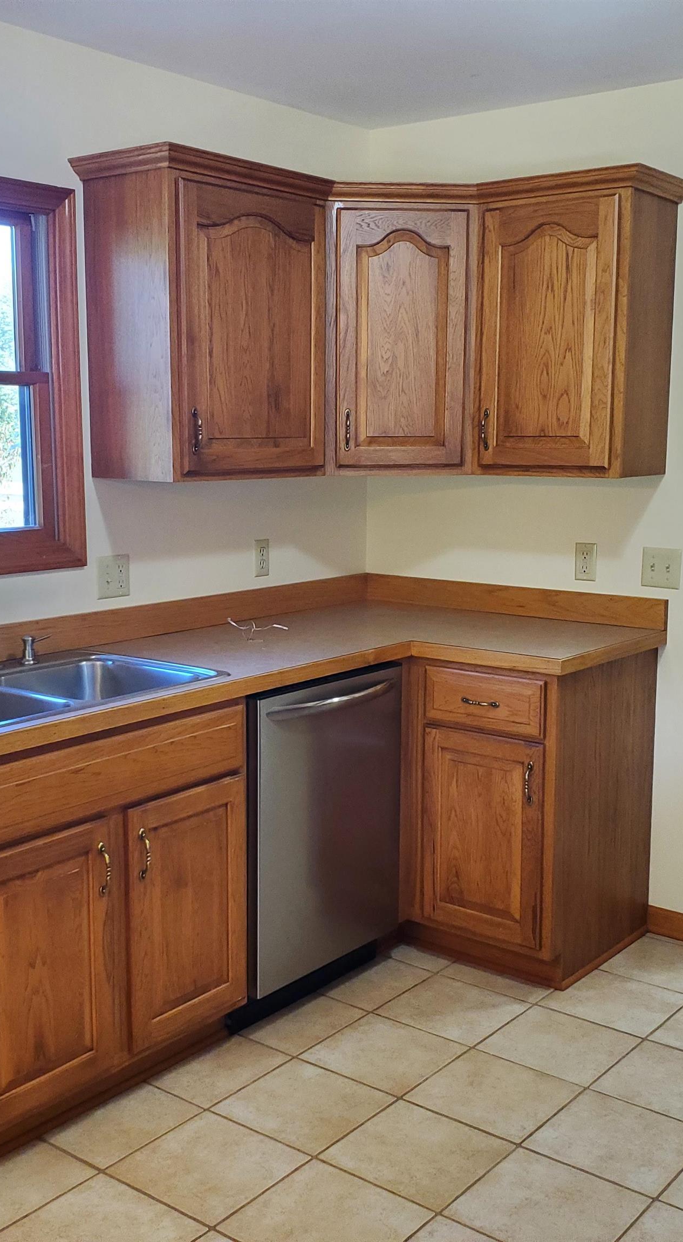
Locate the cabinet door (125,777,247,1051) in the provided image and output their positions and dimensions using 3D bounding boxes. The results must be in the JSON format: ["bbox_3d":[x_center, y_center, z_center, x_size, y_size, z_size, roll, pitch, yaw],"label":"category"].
[{"bbox_3d":[-0.351,0.661,2.844,0.022,0.558,0.367,6,11,39],"label":"cabinet door"}]

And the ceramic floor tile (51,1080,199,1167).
[{"bbox_3d":[-0.468,1.086,2.678,0.194,0.010,0.295,6,10,38],"label":"ceramic floor tile"}]

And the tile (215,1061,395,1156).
[{"bbox_3d":[-0.083,1.090,2.796,0.303,0.010,0.297,6,11,39],"label":"tile"}]

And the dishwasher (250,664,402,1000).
[{"bbox_3d":[-0.250,0.510,3.385,0.610,0.775,0.600,6,10,38],"label":"dishwasher"}]

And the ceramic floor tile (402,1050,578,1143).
[{"bbox_3d":[0.344,1.068,2.798,0.295,0.010,0.295,6,10,38],"label":"ceramic floor tile"}]

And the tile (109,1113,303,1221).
[{"bbox_3d":[-0.272,1.125,2.564,0.303,0.010,0.297,6,11,39],"label":"tile"}]

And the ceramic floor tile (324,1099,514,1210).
[{"bbox_3d":[0.159,1.117,2.605,0.303,0.010,0.297,6,11,39],"label":"ceramic floor tile"}]

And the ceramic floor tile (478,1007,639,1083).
[{"bbox_3d":[0.530,1.034,3.028,0.295,0.010,0.295,6,10,38],"label":"ceramic floor tile"}]

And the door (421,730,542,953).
[{"bbox_3d":[0.395,0.592,3.458,0.382,0.568,0.025,7,11,38],"label":"door"}]

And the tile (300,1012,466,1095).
[{"bbox_3d":[0.106,1.056,3.028,0.303,0.010,0.297,6,11,39],"label":"tile"}]

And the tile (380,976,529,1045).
[{"bbox_3d":[0.292,1.022,3.259,0.304,0.010,0.298,6,10,38],"label":"tile"}]

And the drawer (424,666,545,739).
[{"bbox_3d":[0.496,0.189,3.385,0.363,0.153,0.460,6,10,38],"label":"drawer"}]

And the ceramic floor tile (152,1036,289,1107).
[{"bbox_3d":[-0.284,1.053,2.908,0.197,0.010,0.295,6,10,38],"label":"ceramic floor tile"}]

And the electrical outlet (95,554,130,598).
[{"bbox_3d":[-0.622,-0.120,3.410,0.012,0.115,0.113,6,10,38],"label":"electrical outlet"}]

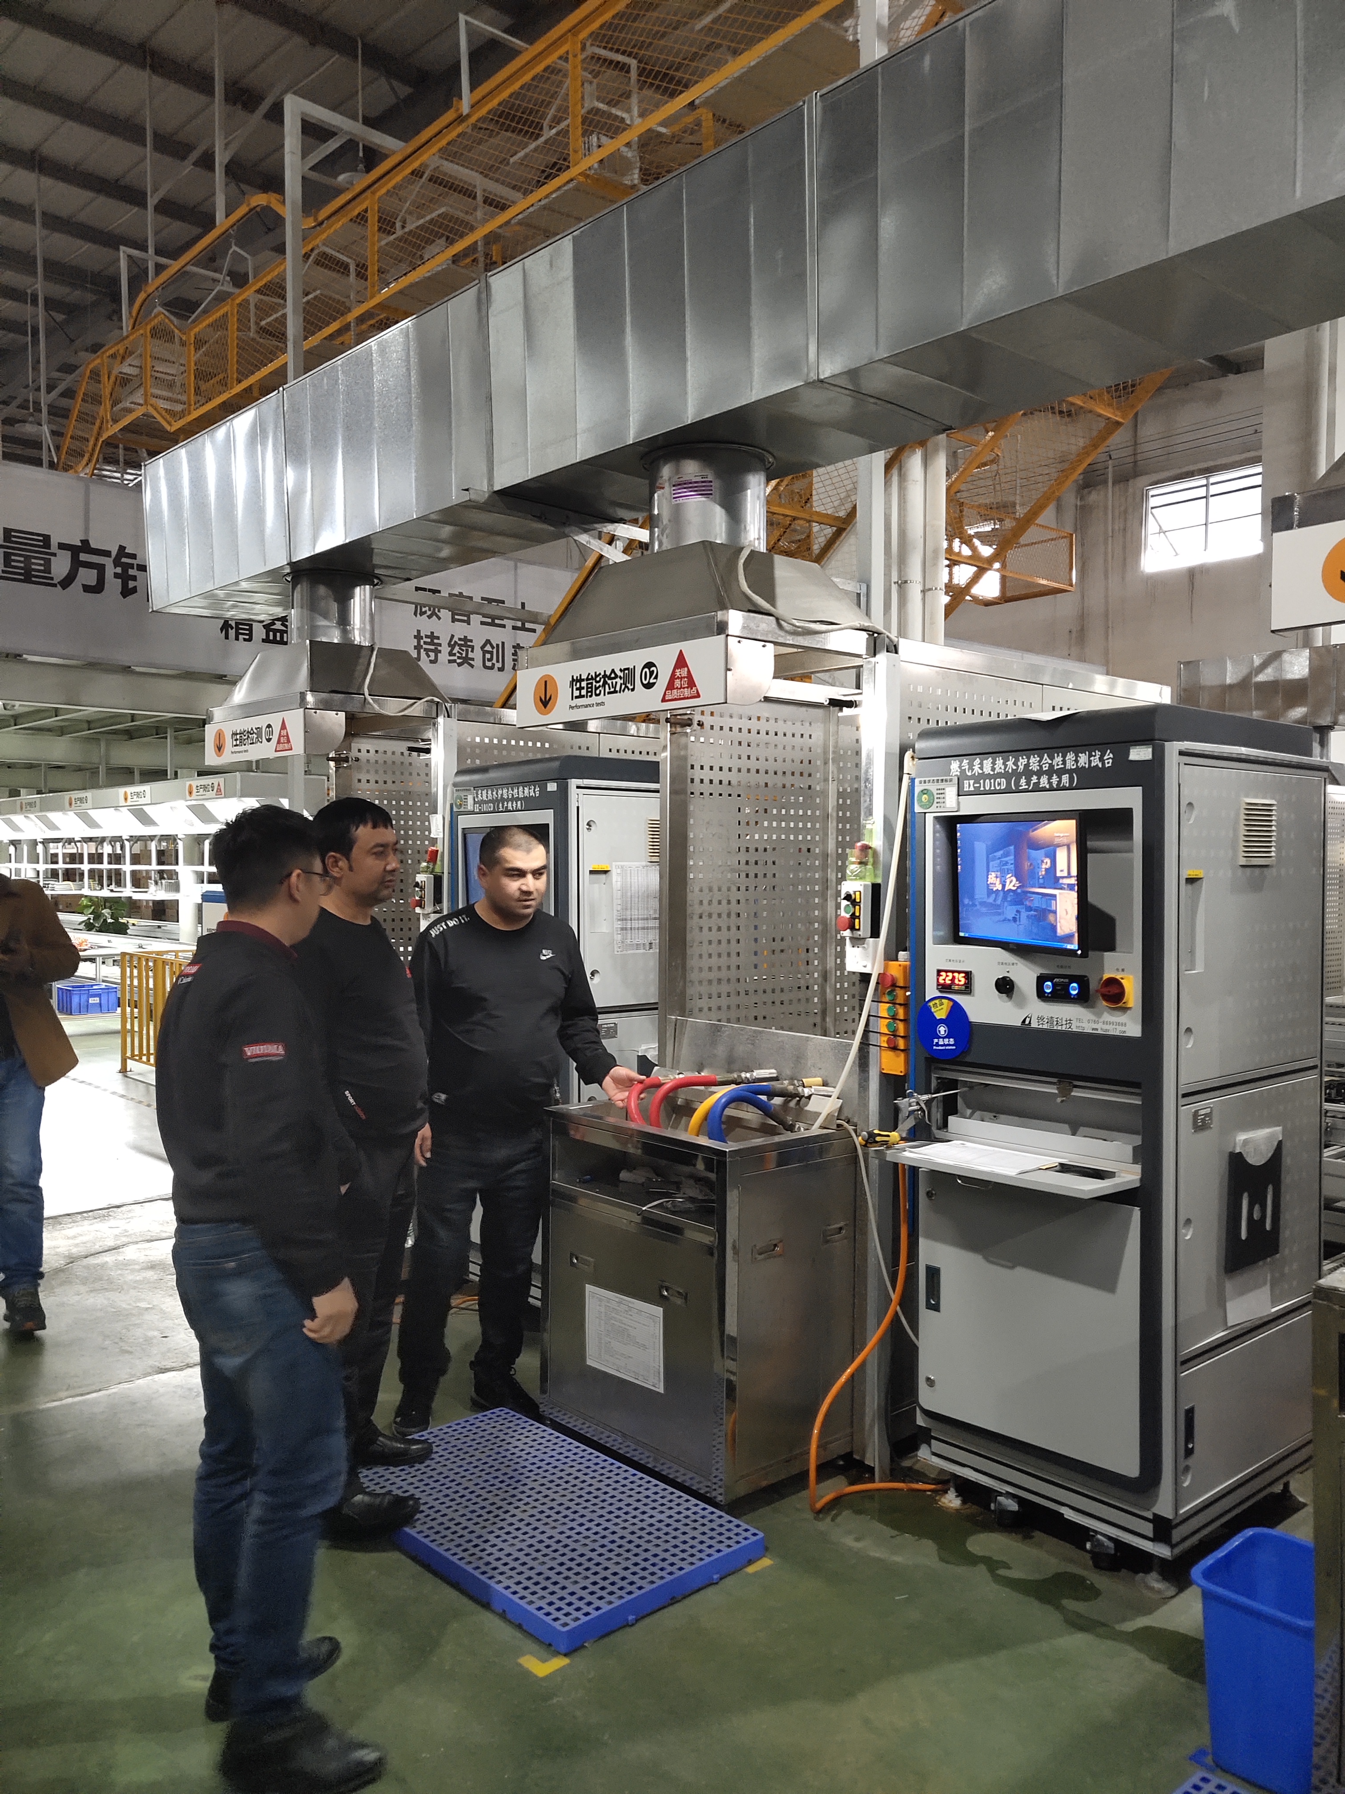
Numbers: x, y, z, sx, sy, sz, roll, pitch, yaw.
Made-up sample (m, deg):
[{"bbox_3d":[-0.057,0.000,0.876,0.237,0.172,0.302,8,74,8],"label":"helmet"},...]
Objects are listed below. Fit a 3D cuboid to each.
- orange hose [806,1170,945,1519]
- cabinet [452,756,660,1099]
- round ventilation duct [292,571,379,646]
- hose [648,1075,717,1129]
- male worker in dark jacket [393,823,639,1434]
[{"bbox_3d":[0.480,1.048,3.780,0.360,0.840,0.200,-1,1,-41],"label":"orange hose"},{"bbox_3d":[-0.284,0.501,5.440,0.790,1.880,0.700,-1,2,-42],"label":"cabinet"},{"bbox_3d":[-1.202,-1.021,5.511,0.300,0.270,0.300,0,1,0],"label":"round ventilation duct"},{"bbox_3d":[0.038,0.535,4.092,0.250,0.160,0.070,-1,1,-41],"label":"hose"},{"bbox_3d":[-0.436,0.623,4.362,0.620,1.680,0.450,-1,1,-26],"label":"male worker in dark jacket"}]

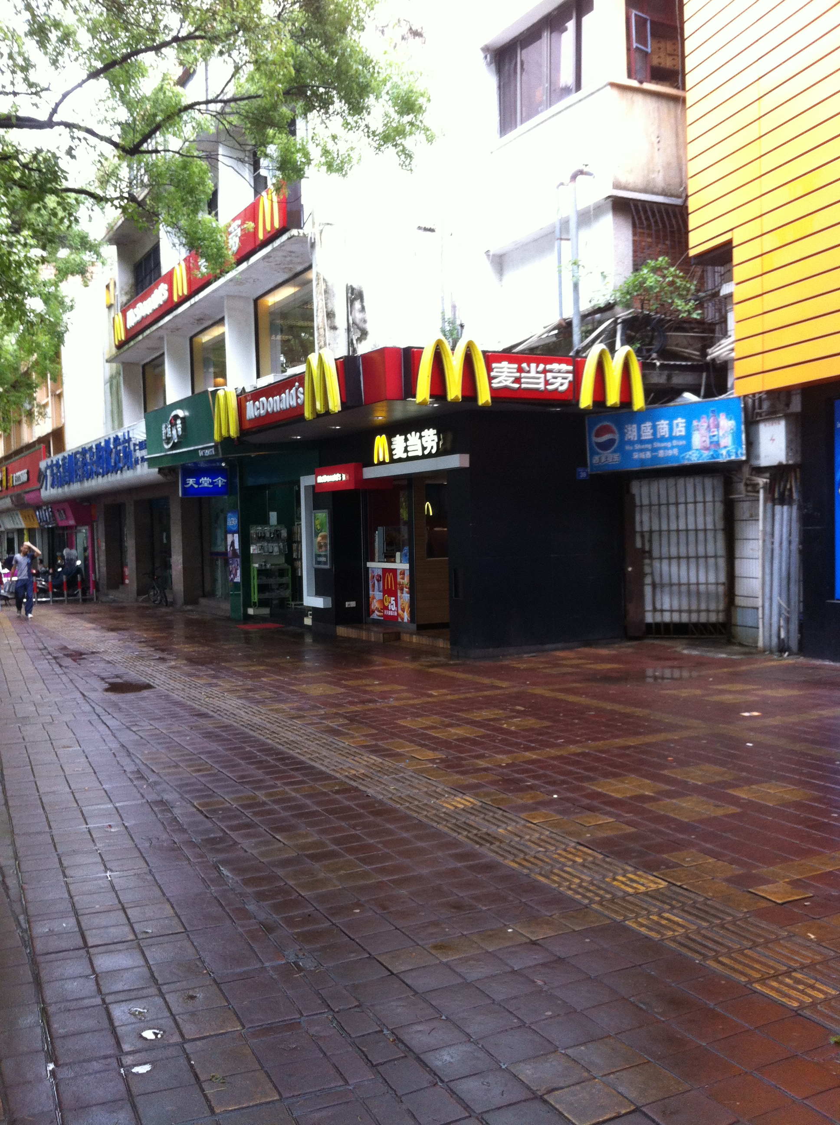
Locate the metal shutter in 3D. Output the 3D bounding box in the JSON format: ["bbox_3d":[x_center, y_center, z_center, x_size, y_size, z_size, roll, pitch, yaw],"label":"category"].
[{"bbox_3d":[3.435,-0.077,15.100,1.285,2.088,0.060,0,2,32],"label":"metal shutter"}]

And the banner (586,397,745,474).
[{"bbox_3d":[3.011,-1.538,13.989,2.103,0.744,0.100,-2,1,39],"label":"banner"}]

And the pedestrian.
[{"bbox_3d":[-8.668,0.382,25.000,0.565,1.678,0.420,-2,2,-22],"label":"pedestrian"}]

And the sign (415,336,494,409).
[{"bbox_3d":[0.383,-2.136,12.814,0.861,0.716,0.180,-2,2,-27],"label":"sign"}]

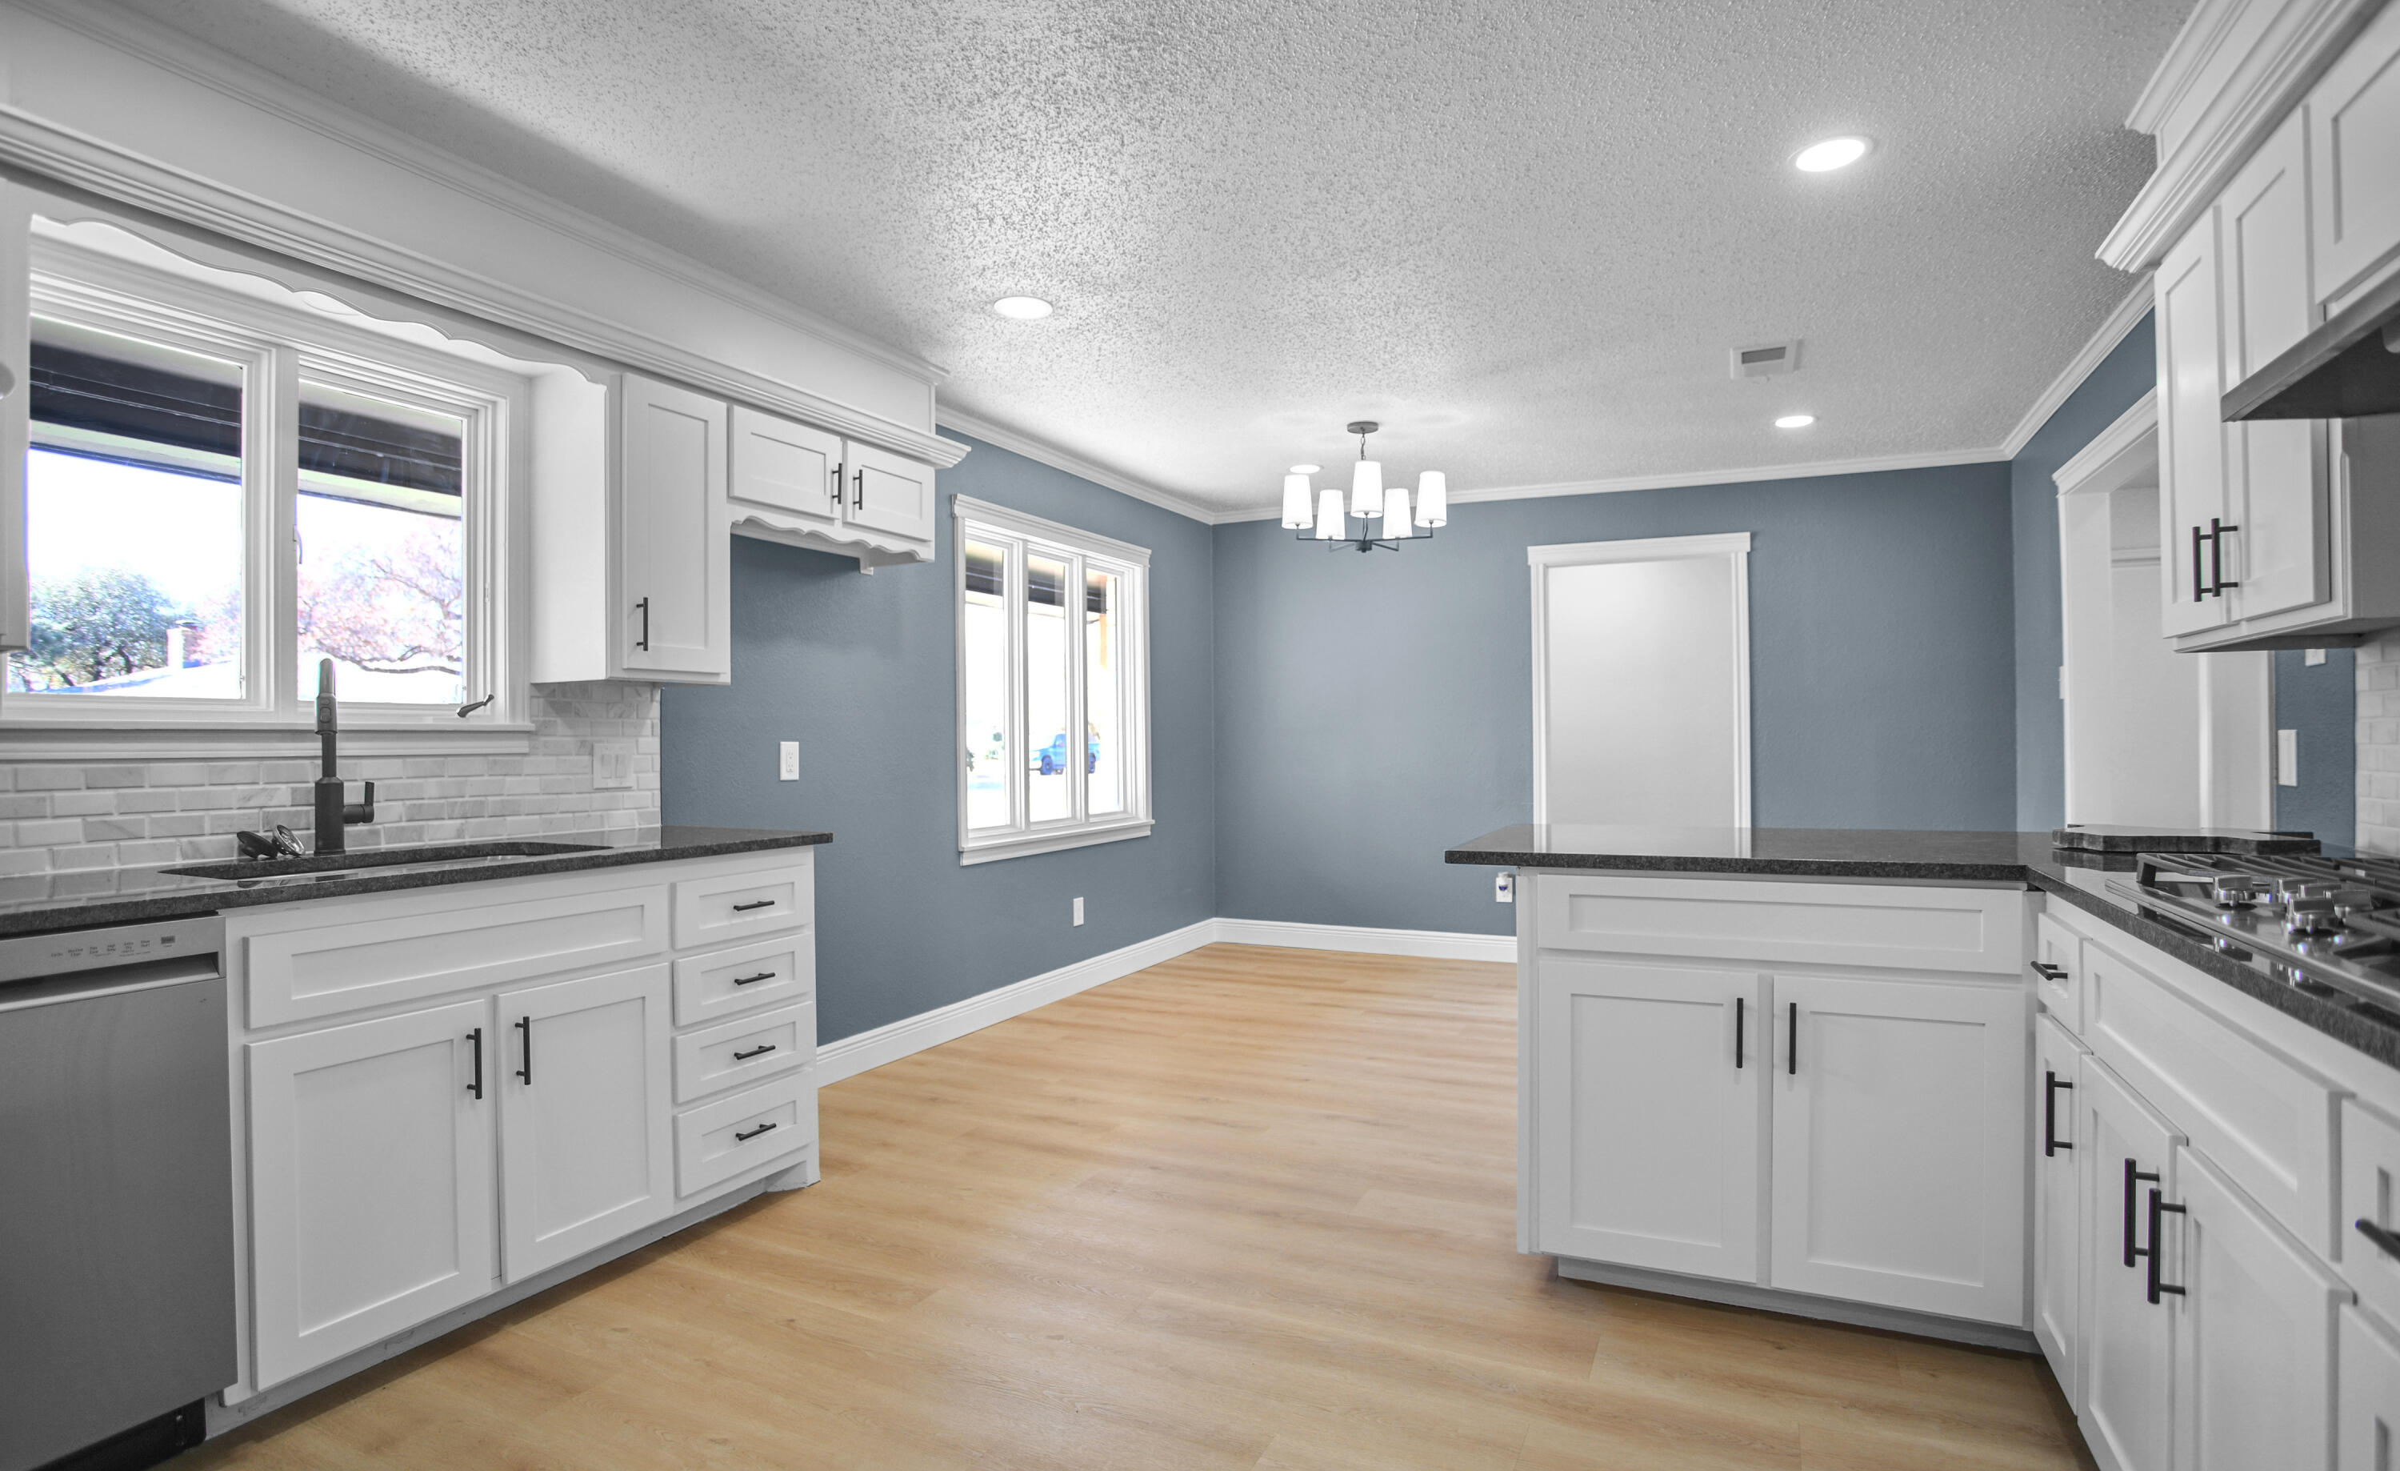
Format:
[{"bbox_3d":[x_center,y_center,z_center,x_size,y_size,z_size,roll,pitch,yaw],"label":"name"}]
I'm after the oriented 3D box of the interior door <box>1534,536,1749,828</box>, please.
[{"bbox_3d":[2.146,0.099,5.555,1.004,2.100,0.110,-1,0,21],"label":"interior door"}]

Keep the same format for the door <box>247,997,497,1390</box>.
[{"bbox_3d":[-1.454,0.787,2.007,0.032,0.569,0.380,-1,0,27],"label":"door"}]

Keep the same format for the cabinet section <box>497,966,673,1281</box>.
[{"bbox_3d":[-1.272,0.789,2.368,0.032,0.567,0.382,-1,0,27],"label":"cabinet section"}]

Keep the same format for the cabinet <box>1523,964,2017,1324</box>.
[{"bbox_3d":[1.171,0.763,2.420,0.860,0.613,0.520,-1,0,21],"label":"cabinet"}]

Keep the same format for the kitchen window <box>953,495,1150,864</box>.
[{"bbox_3d":[-0.595,-0.212,5.086,0.110,1.445,1.555,-1,0,27],"label":"kitchen window"}]

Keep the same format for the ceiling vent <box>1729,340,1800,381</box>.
[{"bbox_3d":[1.960,-1.290,3.929,0.220,0.025,0.360,-1,0,27],"label":"ceiling vent"}]

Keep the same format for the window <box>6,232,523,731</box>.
[{"bbox_3d":[-1.970,-0.456,2.400,0.100,0.920,1.090,-1,0,27],"label":"window"}]

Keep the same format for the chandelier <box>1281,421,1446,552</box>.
[{"bbox_3d":[0.680,-1.024,4.704,0.690,0.516,0.670,-1,0,8],"label":"chandelier"}]

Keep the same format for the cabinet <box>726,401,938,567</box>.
[{"bbox_3d":[-1.217,-0.727,3.471,0.345,0.330,0.840,-1,0,27],"label":"cabinet"}]

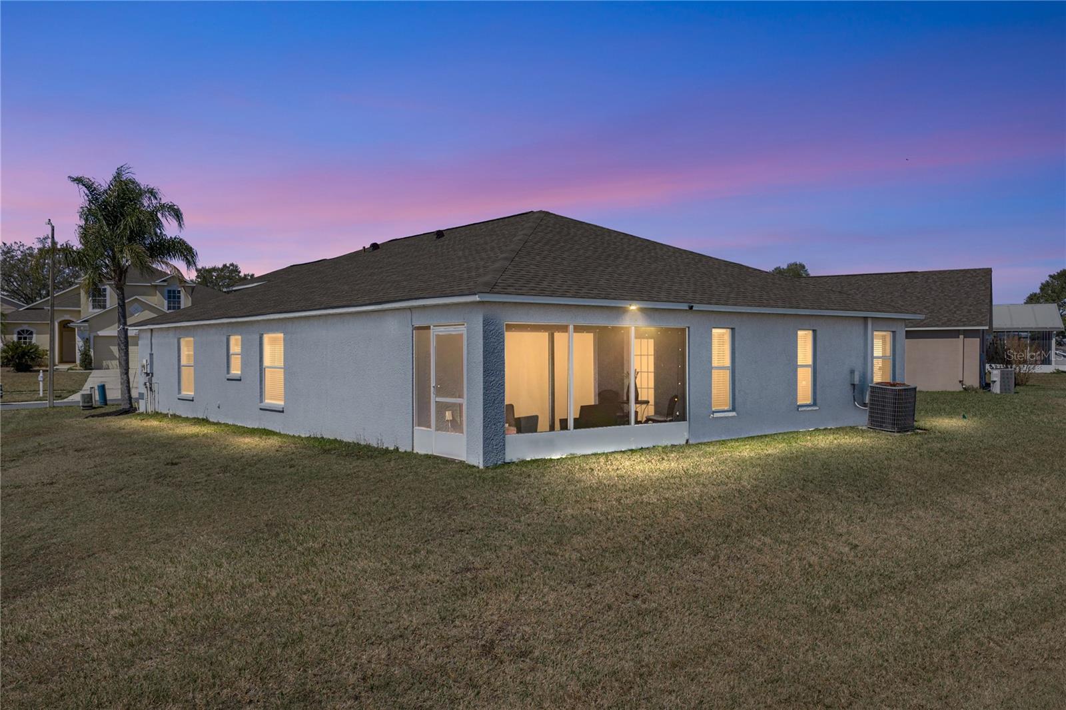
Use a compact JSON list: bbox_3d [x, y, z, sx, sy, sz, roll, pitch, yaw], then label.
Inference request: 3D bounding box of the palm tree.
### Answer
[{"bbox_3d":[-14.089,-2.344,29.000,4.650,8.550,4.650,0,0,0],"label":"palm tree"}]

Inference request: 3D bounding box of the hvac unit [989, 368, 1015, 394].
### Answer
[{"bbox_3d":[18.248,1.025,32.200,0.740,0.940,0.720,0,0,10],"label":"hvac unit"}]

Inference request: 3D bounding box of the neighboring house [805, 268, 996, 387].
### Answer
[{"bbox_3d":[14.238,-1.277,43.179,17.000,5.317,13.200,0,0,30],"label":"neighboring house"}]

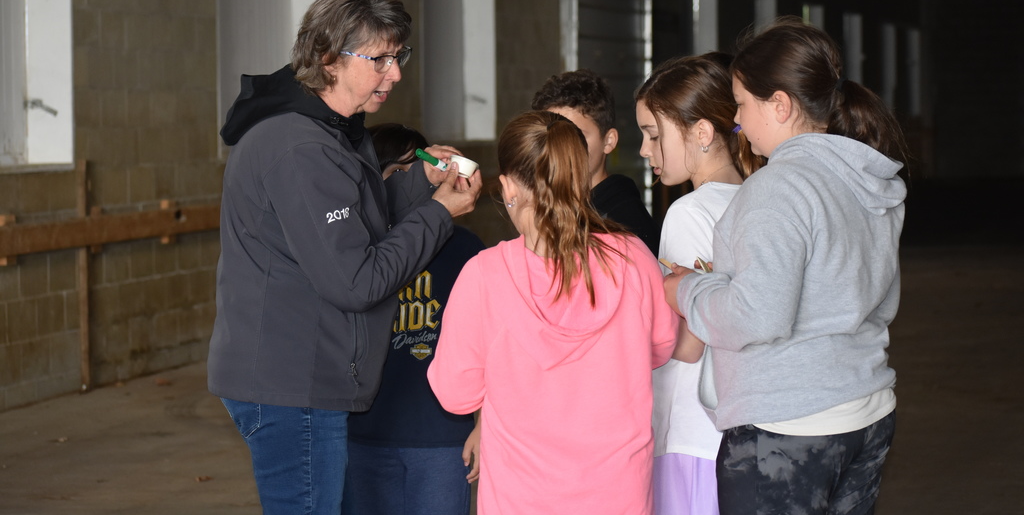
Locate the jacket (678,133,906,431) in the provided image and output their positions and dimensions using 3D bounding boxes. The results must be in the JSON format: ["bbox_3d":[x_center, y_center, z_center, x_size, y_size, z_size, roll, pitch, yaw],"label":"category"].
[{"bbox_3d":[0.507,0.043,6.170,0.350,0.540,0.420,1,3,24],"label":"jacket"}]

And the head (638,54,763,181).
[{"bbox_3d":[0.351,-0.263,6.400,0.215,0.230,0.165,-13,5,-11],"label":"head"}]

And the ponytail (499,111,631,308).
[{"bbox_3d":[0.087,-0.088,6.030,0.185,0.345,0.210,-1,3,-22],"label":"ponytail"}]

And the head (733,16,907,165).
[{"bbox_3d":[0.527,-0.287,5.870,0.280,0.245,0.185,-5,1,22],"label":"head"}]

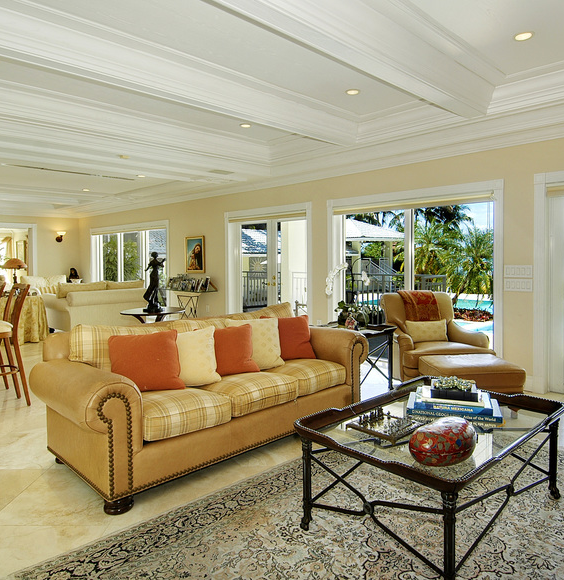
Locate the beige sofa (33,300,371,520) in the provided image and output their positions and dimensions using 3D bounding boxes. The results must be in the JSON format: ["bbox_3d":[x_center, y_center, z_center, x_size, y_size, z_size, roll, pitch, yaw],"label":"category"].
[{"bbox_3d":[-0.462,0.661,3.217,2.234,0.927,1.009,-5,6,-41],"label":"beige sofa"}]

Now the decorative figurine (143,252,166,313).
[{"bbox_3d":[-1.627,-0.104,5.499,0.278,0.743,0.227,1,5,14],"label":"decorative figurine"}]

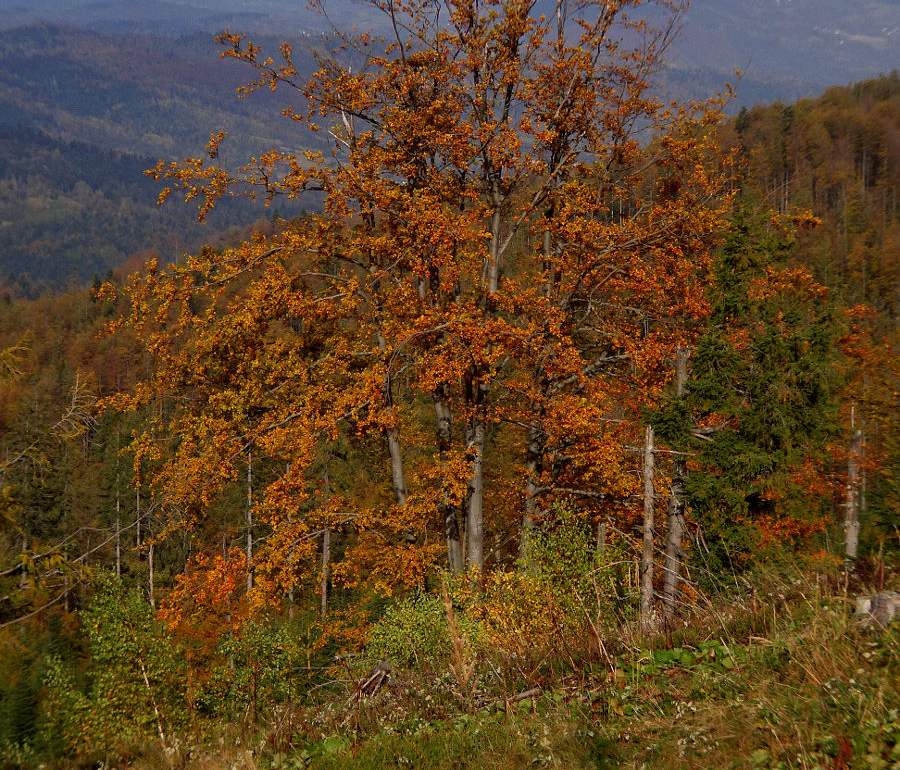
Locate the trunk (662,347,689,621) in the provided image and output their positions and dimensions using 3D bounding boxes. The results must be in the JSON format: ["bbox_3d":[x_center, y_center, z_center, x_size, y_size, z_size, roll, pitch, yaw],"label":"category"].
[{"bbox_3d":[3.090,1.380,41.713,0.193,3.853,0.193,2,9,0],"label":"trunk"}]

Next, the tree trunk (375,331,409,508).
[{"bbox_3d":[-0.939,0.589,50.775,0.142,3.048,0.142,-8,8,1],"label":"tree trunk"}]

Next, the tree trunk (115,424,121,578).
[{"bbox_3d":[-9.960,3.554,91.656,0.084,4.615,0.084,1,9,0],"label":"tree trunk"}]

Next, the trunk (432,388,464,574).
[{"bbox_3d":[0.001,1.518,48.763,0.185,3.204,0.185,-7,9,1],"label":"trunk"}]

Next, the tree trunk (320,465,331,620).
[{"bbox_3d":[-2.927,3.698,71.720,0.118,3.764,0.118,2,9,0],"label":"tree trunk"}]

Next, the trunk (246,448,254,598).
[{"bbox_3d":[-5.359,3.717,81.703,0.108,3.982,0.108,0,9,0],"label":"trunk"}]

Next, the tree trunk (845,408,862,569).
[{"bbox_3d":[6.611,1.670,49.799,0.180,2.705,0.180,1,9,0],"label":"tree trunk"}]

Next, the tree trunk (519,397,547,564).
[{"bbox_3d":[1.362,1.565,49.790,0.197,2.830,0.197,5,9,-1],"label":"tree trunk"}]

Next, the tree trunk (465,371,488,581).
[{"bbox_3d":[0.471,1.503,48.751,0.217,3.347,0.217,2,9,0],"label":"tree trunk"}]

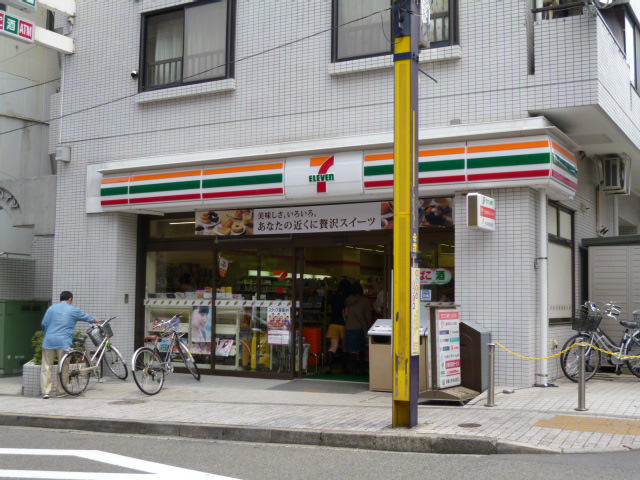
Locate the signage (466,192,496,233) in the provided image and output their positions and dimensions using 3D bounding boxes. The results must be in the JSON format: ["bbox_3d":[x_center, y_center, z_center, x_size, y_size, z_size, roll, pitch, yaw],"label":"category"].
[{"bbox_3d":[2.042,-0.324,10.232,0.130,0.431,0.720,-2,-5,29],"label":"signage"}]

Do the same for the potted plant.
[{"bbox_3d":[-4.018,1.893,12.516,0.800,1.000,0.650,-2,-5,29],"label":"potted plant"}]

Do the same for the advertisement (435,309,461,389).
[{"bbox_3d":[1.536,1.313,9.884,0.090,0.913,0.670,-2,-5,34],"label":"advertisement"}]

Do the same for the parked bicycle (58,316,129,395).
[{"bbox_3d":[-3.464,1.757,12.661,0.560,1.080,1.680,-1,-5,22],"label":"parked bicycle"}]

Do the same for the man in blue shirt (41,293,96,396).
[{"bbox_3d":[-3.738,1.539,12.125,0.680,1.600,0.500,-2,-5,25],"label":"man in blue shirt"}]

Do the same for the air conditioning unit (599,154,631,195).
[{"bbox_3d":[5.267,-1.117,14.427,0.290,0.560,0.780,-2,-5,29],"label":"air conditioning unit"}]

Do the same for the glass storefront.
[{"bbox_3d":[-0.620,0.777,12.272,5.566,2.643,0.250,-2,-5,29],"label":"glass storefront"}]

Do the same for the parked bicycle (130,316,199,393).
[{"bbox_3d":[-2.166,1.647,12.025,0.560,1.080,1.680,-2,-5,28],"label":"parked bicycle"}]

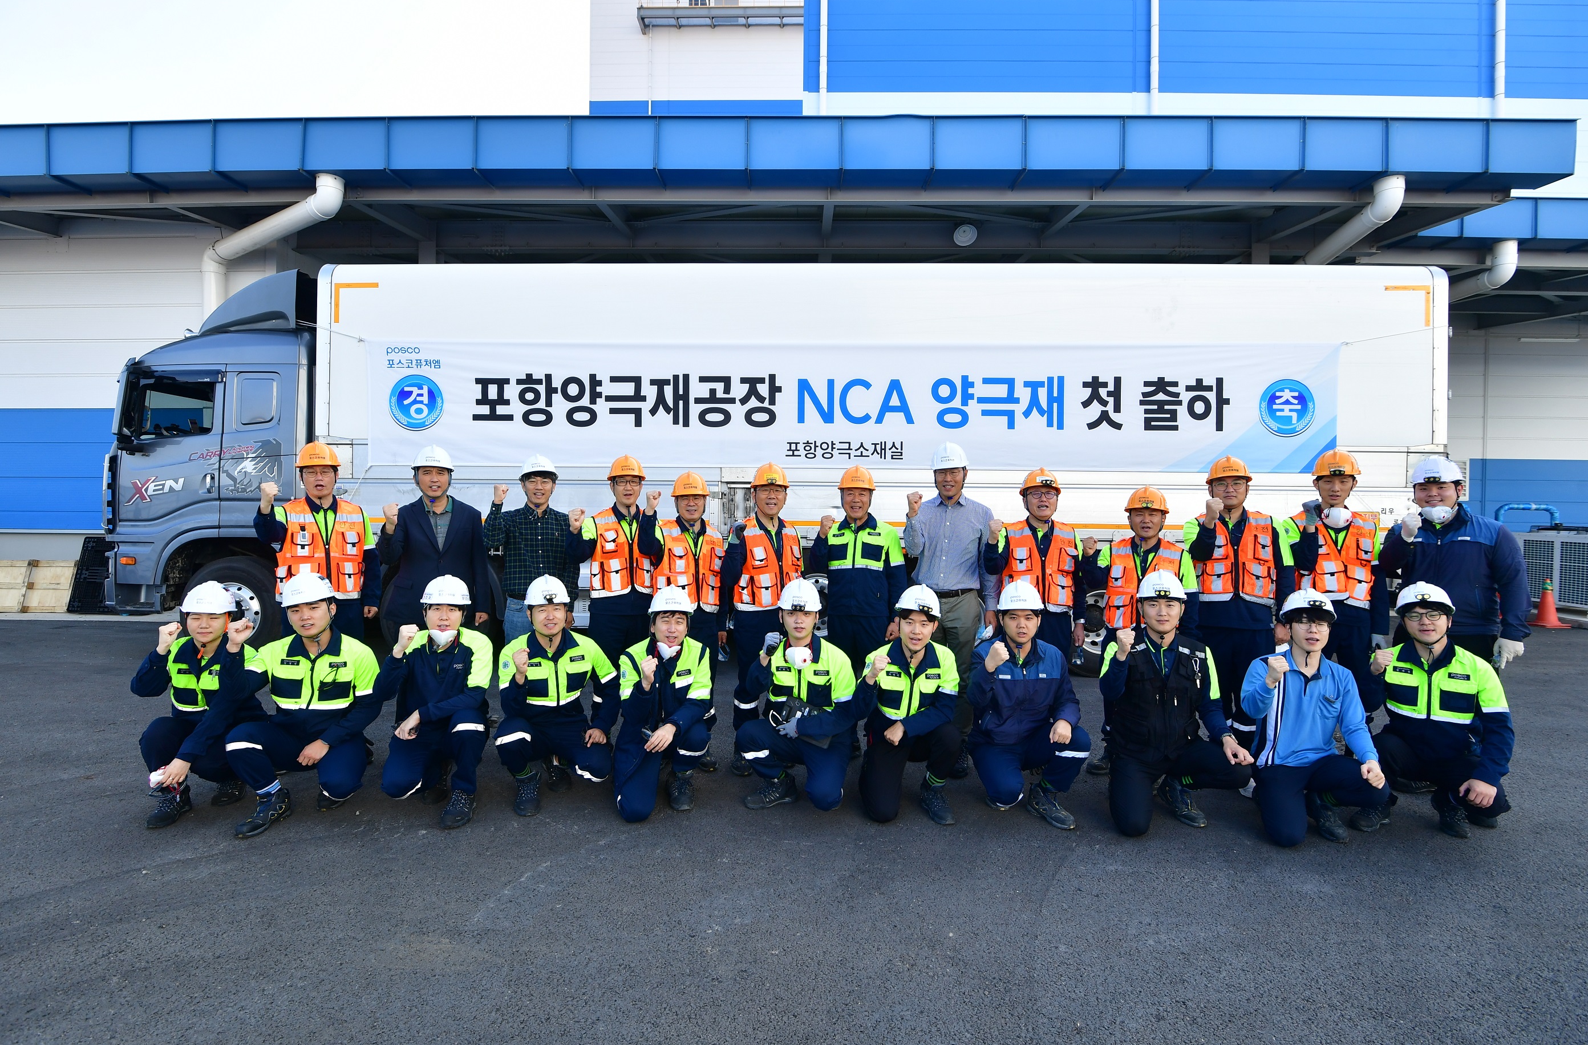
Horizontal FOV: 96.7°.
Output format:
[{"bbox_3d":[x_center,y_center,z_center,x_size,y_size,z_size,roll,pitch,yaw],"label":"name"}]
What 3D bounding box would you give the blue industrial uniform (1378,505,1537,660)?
[{"bbox_3d":[3.760,0.325,4.060,0.760,0.850,0.430,0,0,30],"label":"blue industrial uniform"}]

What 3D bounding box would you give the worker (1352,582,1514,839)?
[{"bbox_3d":[3.100,0.865,3.480,0.640,1.130,0.660,0,0,30],"label":"worker"}]

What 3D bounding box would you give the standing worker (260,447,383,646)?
[{"bbox_3d":[-2.676,0.472,4.000,0.580,1.850,0.400,1,-1,-30],"label":"standing worker"}]

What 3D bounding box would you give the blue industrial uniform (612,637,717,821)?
[{"bbox_3d":[-0.665,0.990,3.590,0.500,0.820,0.660,0,0,-6],"label":"blue industrial uniform"}]

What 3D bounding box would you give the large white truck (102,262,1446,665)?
[{"bbox_3d":[-0.330,-0.489,7.720,12.450,3.782,2.500,0,0,1],"label":"large white truck"}]

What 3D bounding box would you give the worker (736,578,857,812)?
[{"bbox_3d":[0.021,0.857,3.740,0.633,1.123,0.640,0,0,5],"label":"worker"}]

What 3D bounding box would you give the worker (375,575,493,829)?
[{"bbox_3d":[-1.772,0.826,3.530,0.560,1.150,0.640,1,-1,-22],"label":"worker"}]

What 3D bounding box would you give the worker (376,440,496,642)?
[{"bbox_3d":[-2.008,0.483,4.000,0.590,1.840,0.400,1,-1,-25],"label":"worker"}]

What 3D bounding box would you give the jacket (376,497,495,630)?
[{"bbox_3d":[-2.058,0.233,4.080,0.610,0.768,0.380,1,0,-18],"label":"jacket"}]

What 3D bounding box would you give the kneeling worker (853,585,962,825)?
[{"bbox_3d":[0.572,0.870,3.600,0.540,1.107,0.660,0,0,6],"label":"kneeling worker"}]

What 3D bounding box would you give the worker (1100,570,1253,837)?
[{"bbox_3d":[1.830,0.832,3.510,0.620,1.175,0.680,0,0,12],"label":"worker"}]

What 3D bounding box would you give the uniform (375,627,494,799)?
[{"bbox_3d":[-1.827,0.952,3.620,0.514,0.860,0.580,1,0,-13],"label":"uniform"}]

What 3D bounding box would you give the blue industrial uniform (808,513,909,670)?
[{"bbox_3d":[0.358,0.654,4.030,0.570,1.440,0.380,0,-1,4],"label":"blue industrial uniform"}]

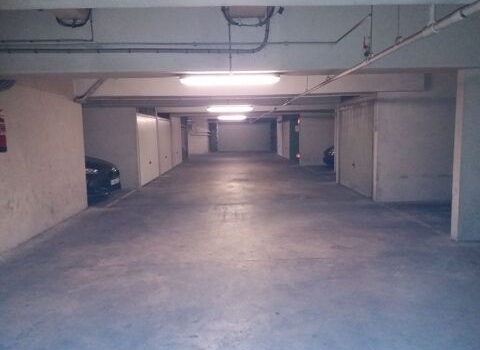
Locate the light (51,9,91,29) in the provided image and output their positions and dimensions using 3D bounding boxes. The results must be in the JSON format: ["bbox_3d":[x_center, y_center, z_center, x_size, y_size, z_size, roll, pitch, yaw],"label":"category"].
[{"bbox_3d":[-1.932,-1.823,4.465,0.420,0.250,0.200,-1,6,-1],"label":"light"}]

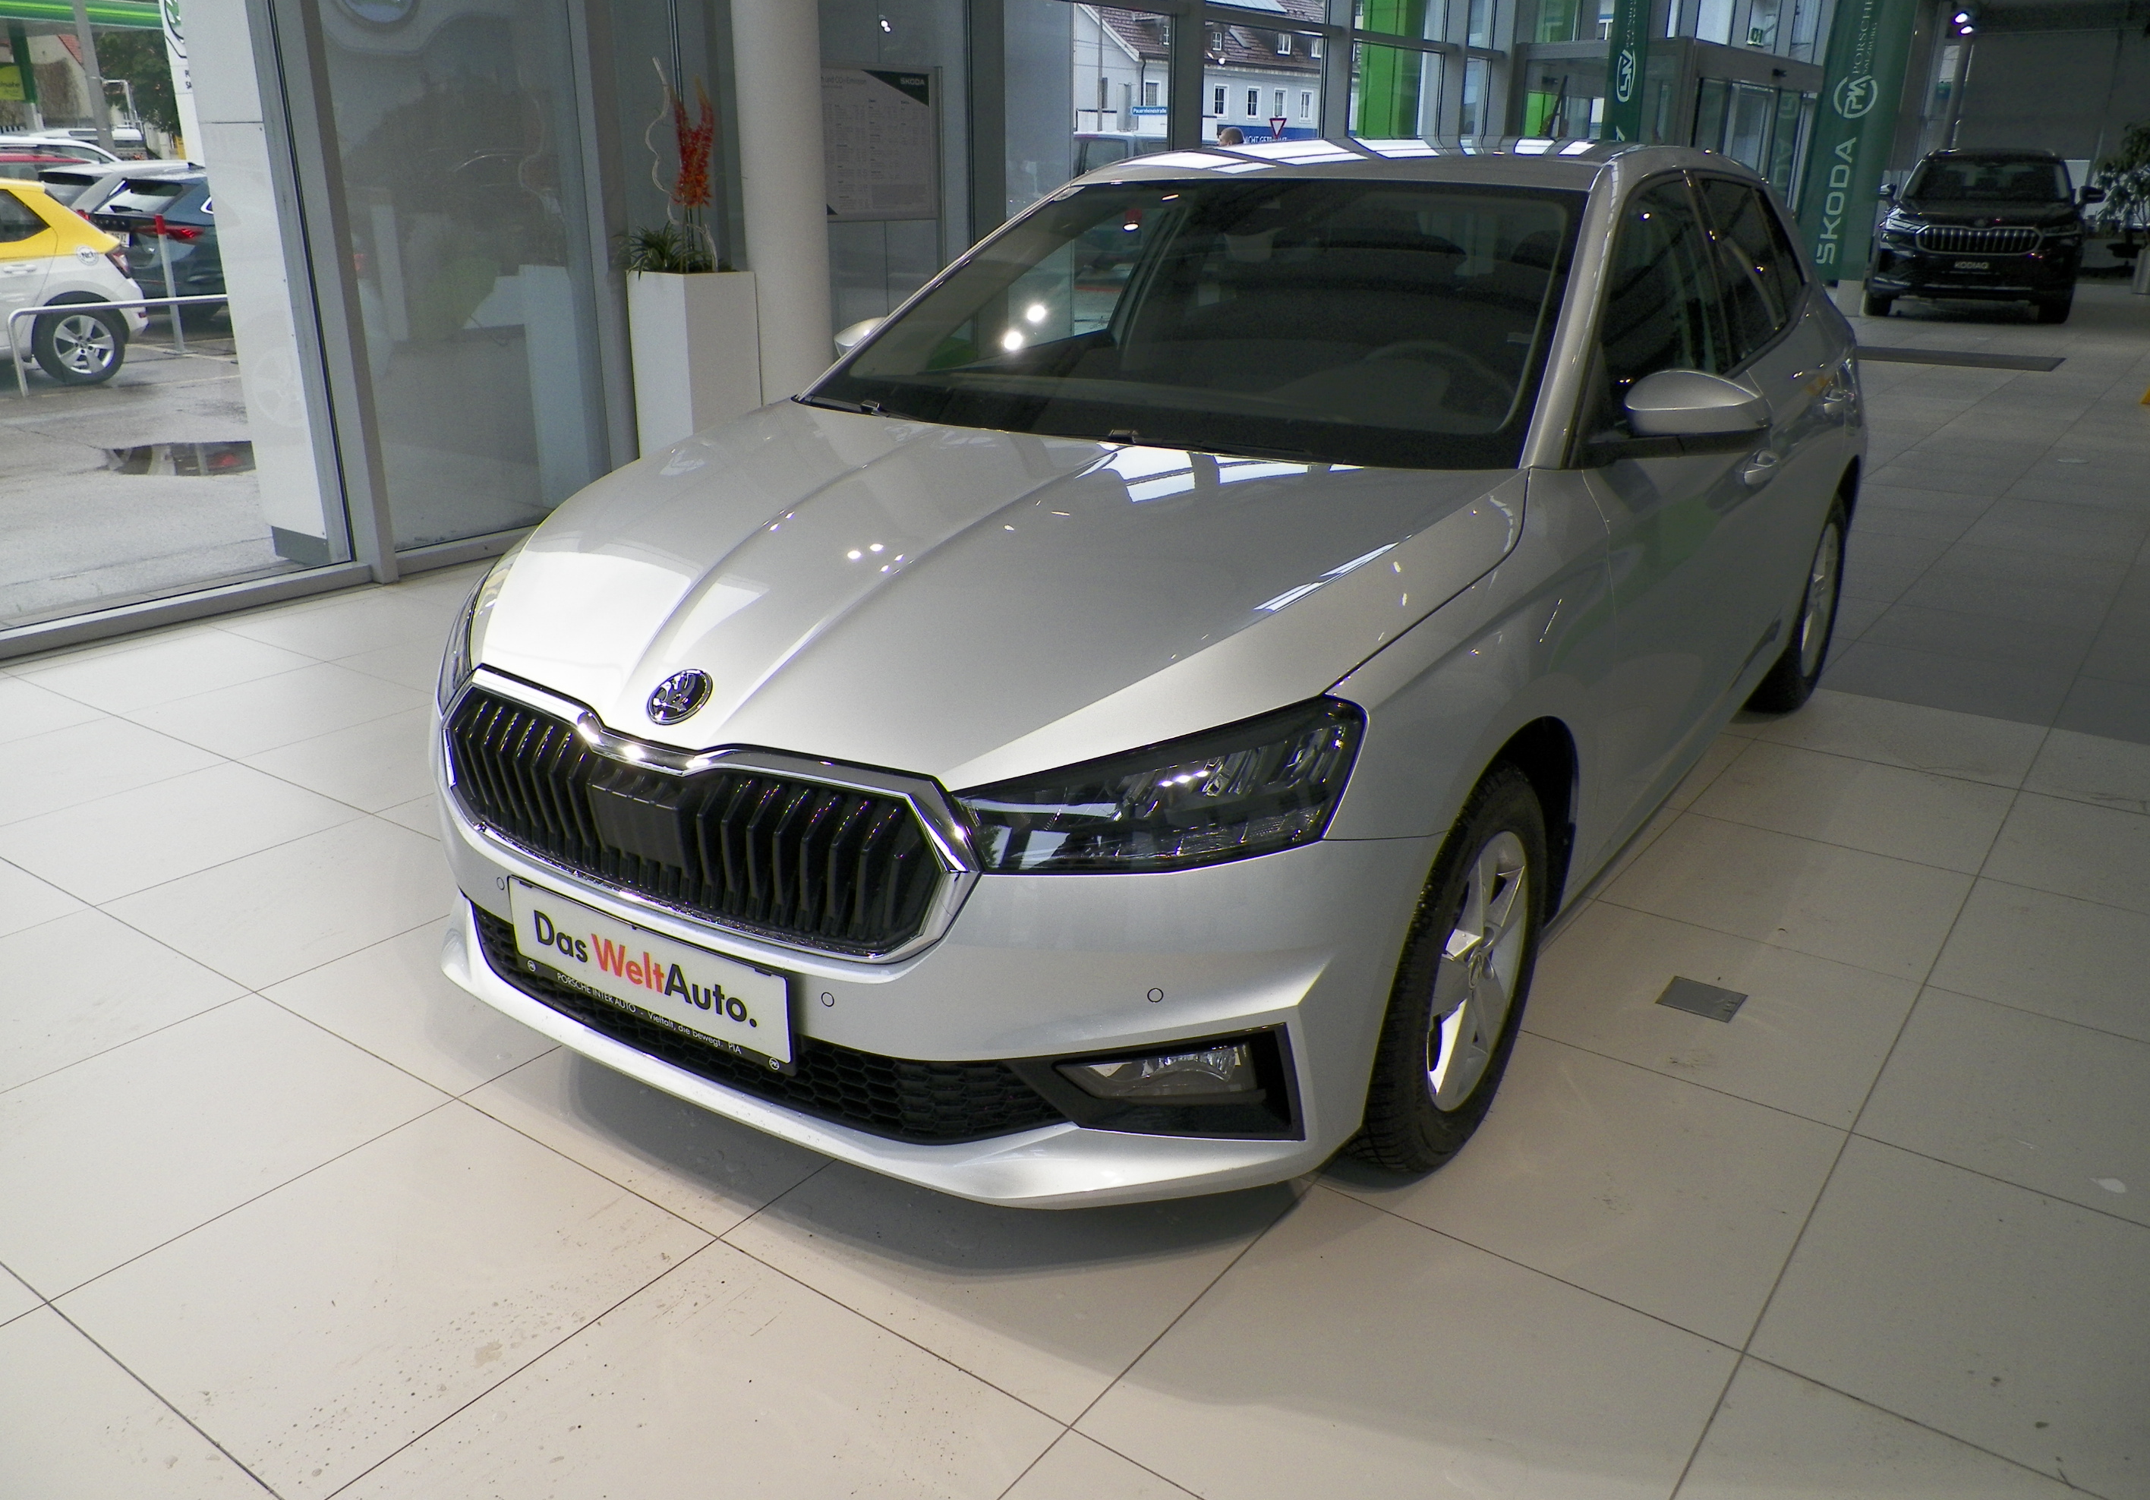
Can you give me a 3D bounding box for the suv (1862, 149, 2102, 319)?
[{"bbox_3d":[9.940,-5.660,17.050,1.950,1.660,4.720,11,23,28],"label":"suv"}]

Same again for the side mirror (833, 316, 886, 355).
[{"bbox_3d":[-0.492,-0.873,3.410,0.210,0.140,0.140,13,24,32],"label":"side mirror"}]

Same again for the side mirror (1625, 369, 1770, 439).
[{"bbox_3d":[0.972,-0.543,2.473,0.210,0.140,0.140,13,24,32],"label":"side mirror"}]

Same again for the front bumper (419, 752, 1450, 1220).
[{"bbox_3d":[-0.419,0.208,2.235,1.760,0.480,0.530,13,24,32],"label":"front bumper"}]

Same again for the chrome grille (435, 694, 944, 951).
[{"bbox_3d":[-0.529,0.085,2.019,0.960,0.260,0.130,13,24,32],"label":"chrome grille"}]

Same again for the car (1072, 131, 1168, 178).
[{"bbox_3d":[0.807,-9.454,26.745,1.900,1.990,4.800,5,21,14],"label":"car"}]

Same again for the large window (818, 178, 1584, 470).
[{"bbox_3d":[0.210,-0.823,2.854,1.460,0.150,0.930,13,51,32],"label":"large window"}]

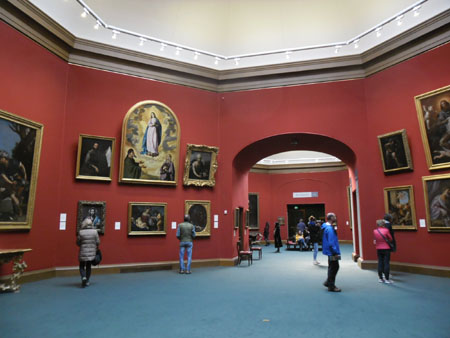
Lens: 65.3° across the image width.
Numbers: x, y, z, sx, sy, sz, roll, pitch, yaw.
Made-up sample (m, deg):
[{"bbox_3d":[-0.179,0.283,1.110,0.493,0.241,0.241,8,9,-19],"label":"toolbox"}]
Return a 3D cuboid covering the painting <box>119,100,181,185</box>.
[{"bbox_3d":[-2.497,-0.922,11.868,1.982,2.826,0.100,4,-3,-29],"label":"painting"}]

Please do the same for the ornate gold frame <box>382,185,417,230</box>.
[{"bbox_3d":[5.431,1.212,10.843,0.099,1.319,0.952,4,-10,-30],"label":"ornate gold frame"}]

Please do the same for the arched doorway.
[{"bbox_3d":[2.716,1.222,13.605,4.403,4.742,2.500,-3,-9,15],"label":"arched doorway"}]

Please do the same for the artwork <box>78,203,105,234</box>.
[{"bbox_3d":[-4.082,1.511,10.763,0.769,0.992,0.099,5,-8,-29],"label":"artwork"}]

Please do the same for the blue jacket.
[{"bbox_3d":[2.480,1.652,8.224,0.446,0.774,0.516,-2,-9,8],"label":"blue jacket"}]

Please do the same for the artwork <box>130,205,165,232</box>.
[{"bbox_3d":[-2.559,1.636,11.639,1.200,0.950,0.080,4,-10,-29],"label":"artwork"}]

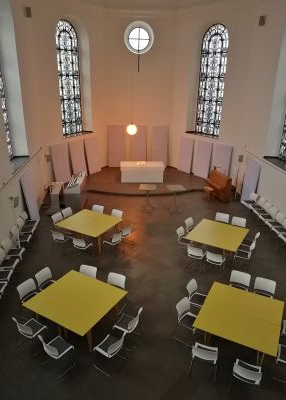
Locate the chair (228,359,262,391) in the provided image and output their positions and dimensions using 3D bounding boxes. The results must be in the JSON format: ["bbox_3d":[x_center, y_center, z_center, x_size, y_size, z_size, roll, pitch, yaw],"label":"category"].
[{"bbox_3d":[1.907,3.201,5.708,0.490,0.816,0.520,10,23,23],"label":"chair"}]

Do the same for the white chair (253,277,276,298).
[{"bbox_3d":[2.957,2.459,7.704,0.490,0.816,0.520,11,23,23],"label":"white chair"}]

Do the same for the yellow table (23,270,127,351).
[{"bbox_3d":[-1.454,2.508,6.986,1.650,0.740,1.547,13,24,28],"label":"yellow table"}]

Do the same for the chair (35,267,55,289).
[{"bbox_3d":[-2.359,2.237,7.908,0.530,0.830,0.500,11,23,25],"label":"chair"}]

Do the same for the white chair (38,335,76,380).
[{"bbox_3d":[-1.632,2.851,5.957,0.500,0.830,0.510,16,25,33],"label":"white chair"}]

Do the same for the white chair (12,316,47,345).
[{"bbox_3d":[-2.402,2.828,6.723,0.510,0.800,0.510,12,23,27],"label":"white chair"}]

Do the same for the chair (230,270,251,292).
[{"bbox_3d":[2.324,2.252,7.674,0.495,0.785,0.535,11,24,25],"label":"chair"}]

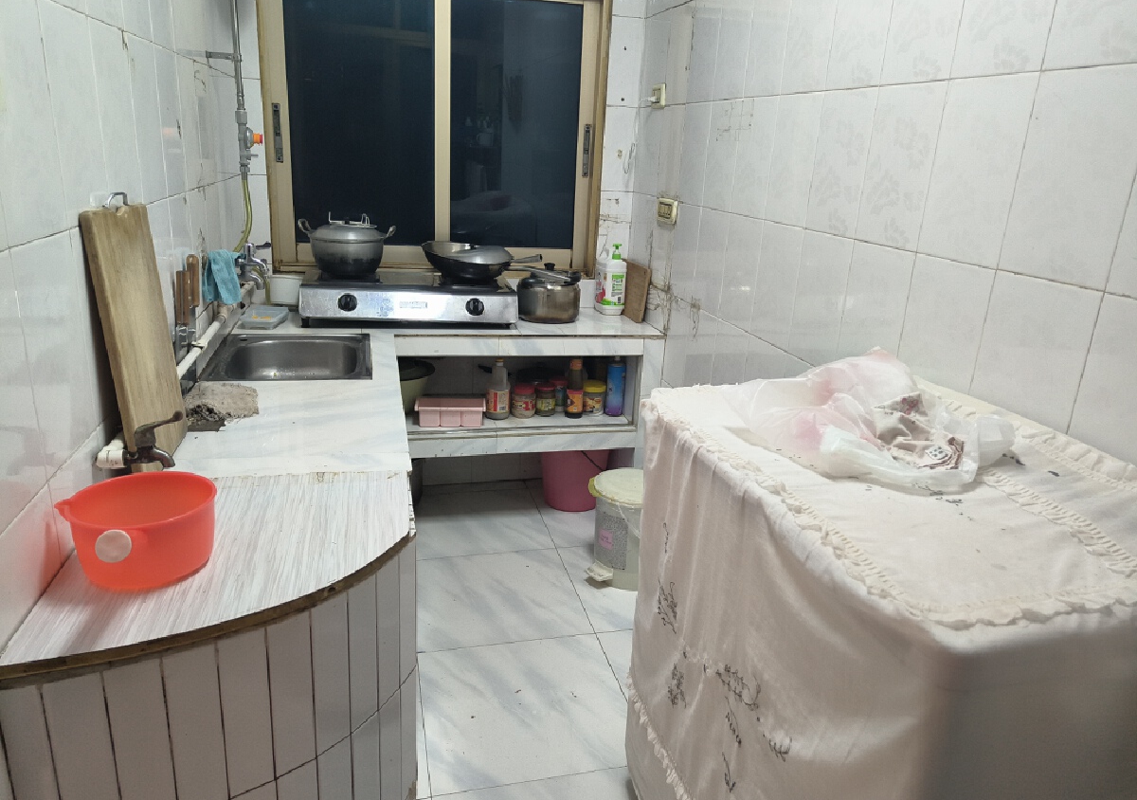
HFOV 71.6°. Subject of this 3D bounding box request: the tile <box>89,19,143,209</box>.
[{"bbox_3d":[-0.767,-0.472,1.334,0.010,0.298,0.200,-1,18,-14],"label":"tile"}]

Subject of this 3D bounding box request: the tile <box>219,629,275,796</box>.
[{"bbox_3d":[-0.419,0.406,1.022,0.060,0.240,0.009,-11,22,-37],"label":"tile"}]

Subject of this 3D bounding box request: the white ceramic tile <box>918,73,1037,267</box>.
[{"bbox_3d":[0.677,-0.380,1.312,0.010,0.297,0.199,-2,18,-14],"label":"white ceramic tile"}]

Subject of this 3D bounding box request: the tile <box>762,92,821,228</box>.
[{"bbox_3d":[0.538,-0.570,1.878,0.010,0.298,0.200,-2,18,-14],"label":"tile"}]

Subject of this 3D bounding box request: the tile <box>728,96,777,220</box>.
[{"bbox_3d":[0.487,-0.628,2.049,0.010,0.297,0.199,-2,18,-14],"label":"tile"}]

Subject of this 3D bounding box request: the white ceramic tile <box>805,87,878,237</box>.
[{"bbox_3d":[0.587,-0.508,1.694,0.010,0.298,0.200,-2,18,-14],"label":"white ceramic tile"}]

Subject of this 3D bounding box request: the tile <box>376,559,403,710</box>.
[{"bbox_3d":[-0.286,0.365,1.239,0.012,0.243,0.061,10,19,20],"label":"tile"}]

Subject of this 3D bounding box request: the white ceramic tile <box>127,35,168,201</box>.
[{"bbox_3d":[-0.815,-0.534,1.518,0.010,0.298,0.200,-1,18,-14],"label":"white ceramic tile"}]

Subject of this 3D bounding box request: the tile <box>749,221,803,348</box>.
[{"bbox_3d":[0.522,-0.287,1.969,0.010,0.298,0.200,-2,18,-14],"label":"tile"}]

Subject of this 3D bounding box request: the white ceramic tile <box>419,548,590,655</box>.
[{"bbox_3d":[-0.226,0.600,2.414,0.500,0.012,0.500,-2,18,-14],"label":"white ceramic tile"}]

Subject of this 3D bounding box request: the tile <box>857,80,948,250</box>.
[{"bbox_3d":[0.636,-0.446,1.509,0.012,0.300,0.200,-2,18,-14],"label":"tile"}]

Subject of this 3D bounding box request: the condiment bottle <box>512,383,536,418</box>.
[{"bbox_3d":[-0.162,0.002,2.863,0.084,0.106,0.084,-2,18,-14],"label":"condiment bottle"}]

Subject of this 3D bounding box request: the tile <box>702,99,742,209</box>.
[{"bbox_3d":[0.440,-0.694,2.246,0.010,0.298,0.200,-2,18,-14],"label":"tile"}]

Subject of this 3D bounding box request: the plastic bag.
[{"bbox_3d":[0.433,-0.004,1.117,0.370,0.105,0.395,-2,18,-14],"label":"plastic bag"}]

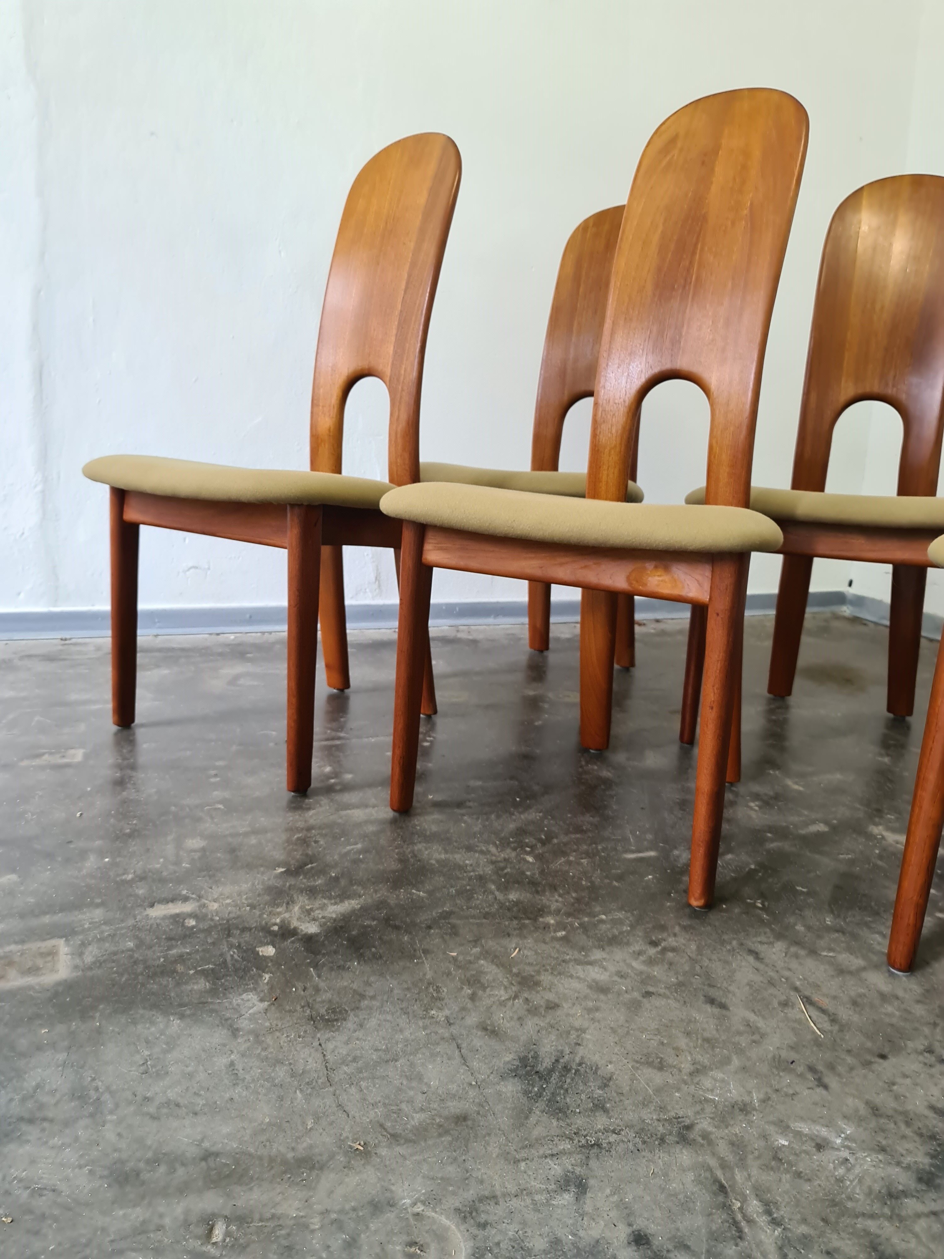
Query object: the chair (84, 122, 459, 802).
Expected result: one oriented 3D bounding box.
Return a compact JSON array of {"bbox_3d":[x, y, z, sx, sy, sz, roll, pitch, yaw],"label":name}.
[{"bbox_3d":[-0.287,-0.327,1.494,0.495,1.030,0.567,11,15,35],"label":"chair"}]

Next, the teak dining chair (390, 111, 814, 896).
[{"bbox_3d":[0.209,-0.245,1.214,0.495,1.030,0.567,10,14,32],"label":"teak dining chair"}]

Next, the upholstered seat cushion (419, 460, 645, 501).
[{"bbox_3d":[0.121,-0.297,1.849,0.495,0.070,0.416,10,14,31],"label":"upholstered seat cushion"}]

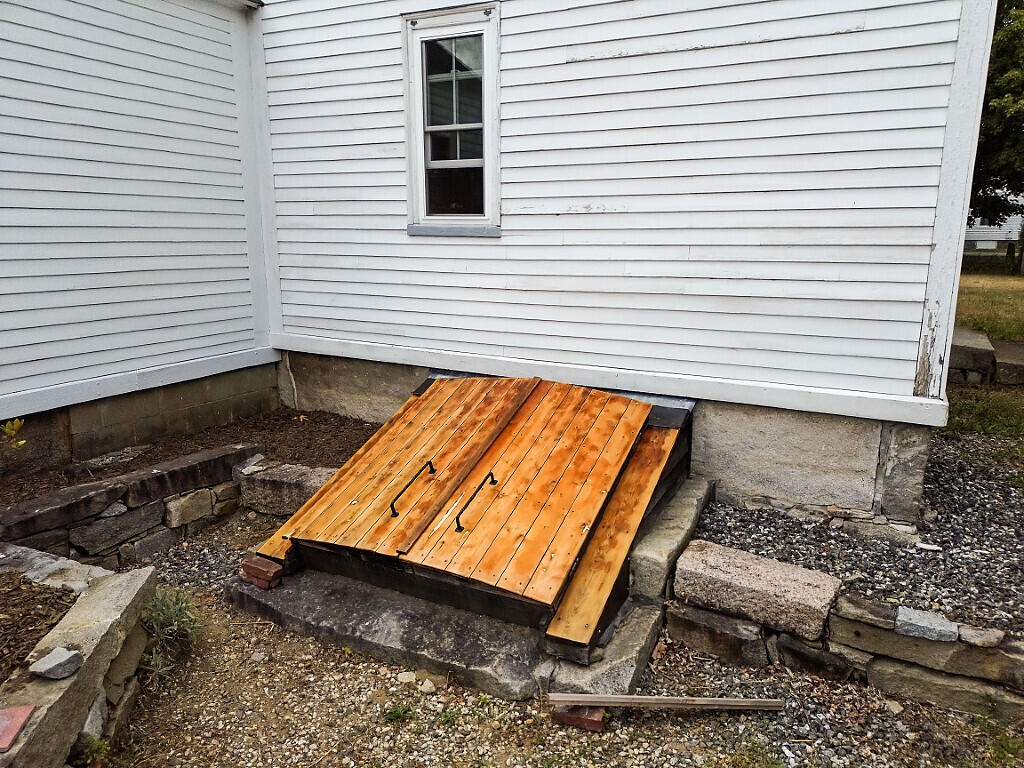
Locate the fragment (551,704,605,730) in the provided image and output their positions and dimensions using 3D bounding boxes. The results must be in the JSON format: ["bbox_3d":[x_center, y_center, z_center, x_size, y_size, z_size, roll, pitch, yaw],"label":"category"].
[{"bbox_3d":[0.249,1.223,2.630,0.181,0.045,0.092,4,13,16],"label":"fragment"}]

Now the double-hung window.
[{"bbox_3d":[-0.353,-1.535,4.242,0.665,1.303,0.100,6,14,27],"label":"double-hung window"}]

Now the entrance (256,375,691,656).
[{"bbox_3d":[-0.130,0.508,3.689,1.740,0.730,1.539,6,14,27],"label":"entrance"}]

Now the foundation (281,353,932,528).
[{"bbox_3d":[0.227,0.217,4.503,4.180,0.540,0.300,6,14,27],"label":"foundation"}]

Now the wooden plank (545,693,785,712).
[{"bbox_3d":[0.581,1.200,2.678,0.887,0.020,0.042,2,12,-3],"label":"wooden plank"}]

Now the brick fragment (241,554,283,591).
[{"bbox_3d":[-1.172,0.902,3.373,0.210,0.095,0.088,8,14,32],"label":"brick fragment"}]

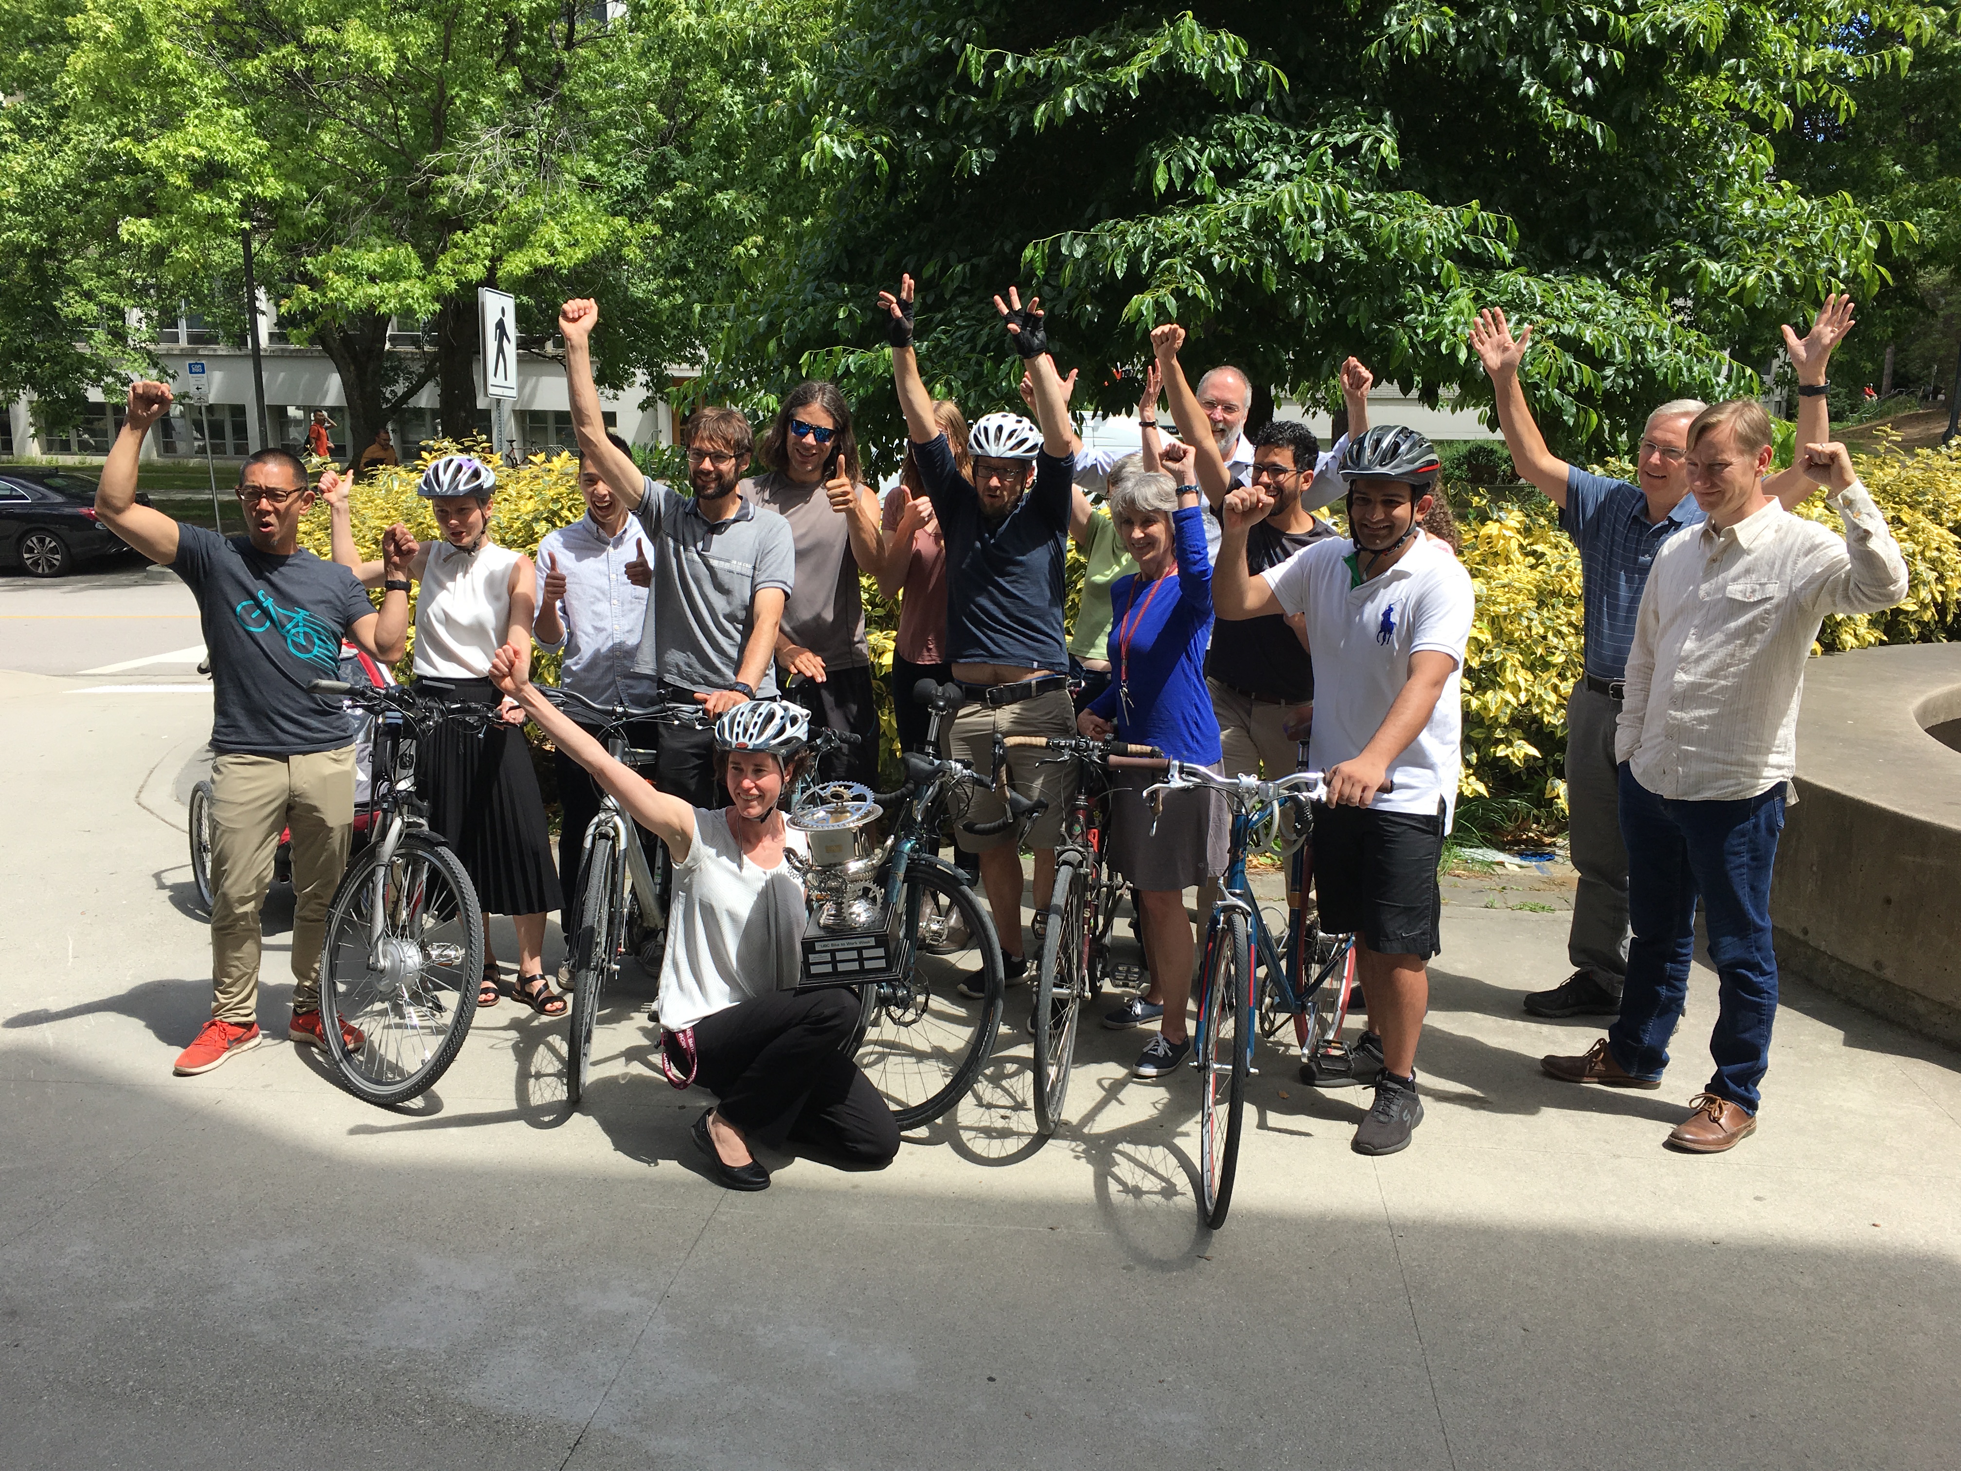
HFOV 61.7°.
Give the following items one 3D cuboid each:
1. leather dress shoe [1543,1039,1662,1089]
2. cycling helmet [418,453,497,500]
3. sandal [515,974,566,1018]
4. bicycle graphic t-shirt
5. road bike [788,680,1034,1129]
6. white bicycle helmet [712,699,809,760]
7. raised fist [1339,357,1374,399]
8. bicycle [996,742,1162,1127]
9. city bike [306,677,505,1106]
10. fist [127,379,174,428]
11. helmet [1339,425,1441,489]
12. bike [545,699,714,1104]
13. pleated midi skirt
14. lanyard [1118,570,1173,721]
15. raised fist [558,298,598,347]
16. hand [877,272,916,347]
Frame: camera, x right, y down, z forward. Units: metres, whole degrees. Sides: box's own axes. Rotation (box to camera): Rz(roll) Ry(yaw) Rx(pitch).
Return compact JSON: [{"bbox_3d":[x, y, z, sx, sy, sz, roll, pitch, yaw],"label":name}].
[{"bbox_3d":[1.680,0.873,4.481,0.300,0.120,0.110,2,11,13],"label":"leather dress shoe"},{"bbox_3d":[-1.520,-0.748,4.773,0.210,0.150,0.270,1,17,8],"label":"cycling helmet"},{"bbox_3d":[-1.346,0.795,5.030,0.090,0.080,0.240,-8,13,-38],"label":"sandal"},{"bbox_3d":[-1.925,-0.260,4.497,0.530,0.610,0.280,-4,11,-20],"label":"bicycle graphic t-shirt"},{"bbox_3d":[-0.170,0.387,4.678,0.580,1.000,1.620,0,11,0],"label":"road bike"},{"bbox_3d":[-0.510,-0.013,3.850,0.210,0.160,0.275,3,11,18],"label":"white bicycle helmet"},{"bbox_3d":[1.170,-1.111,5.100,0.095,0.120,0.095,-3,10,-15],"label":"raised fist"},{"bbox_3d":[0.308,0.401,4.582,0.450,1.000,1.670,5,11,9],"label":"bicycle"},{"bbox_3d":[-1.590,0.304,4.845,0.600,1.100,1.650,-2,11,-8],"label":"city bike"},{"bbox_3d":[-2.234,-0.892,4.420,0.110,0.115,0.100,8,10,-16],"label":"fist"},{"bbox_3d":[0.990,-0.672,3.970,0.220,0.165,0.285,5,11,28],"label":"helmet"},{"bbox_3d":[-0.895,0.342,4.790,0.610,1.050,1.740,5,11,12],"label":"bike"},{"bbox_3d":[-1.510,0.188,5.030,0.420,0.710,0.340,-3,10,-14],"label":"pleated midi skirt"},{"bbox_3d":[0.448,-0.250,4.470,0.145,0.425,0.155,5,12,29],"label":"lanyard"},{"bbox_3d":[-1.003,-1.032,4.099,0.100,0.120,0.090,-3,11,-15],"label":"raised fist"},{"bbox_3d":[-0.238,-1.199,4.640,0.095,0.200,0.095,8,13,39],"label":"hand"}]

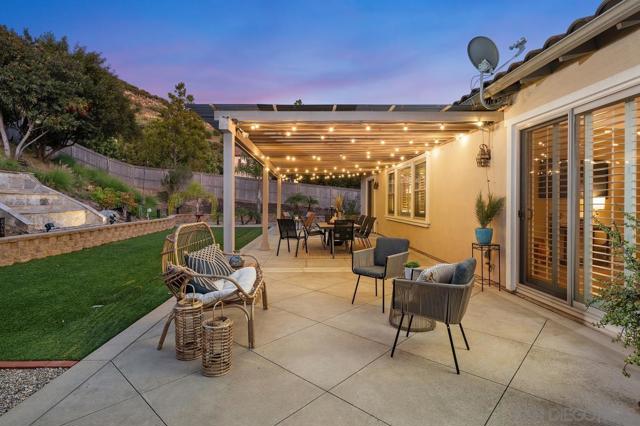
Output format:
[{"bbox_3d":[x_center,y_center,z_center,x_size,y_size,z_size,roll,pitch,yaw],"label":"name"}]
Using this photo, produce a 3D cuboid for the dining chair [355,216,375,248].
[{"bbox_3d":[1.180,0.558,8.670,0.600,0.930,0.580,0,2,-3],"label":"dining chair"}]

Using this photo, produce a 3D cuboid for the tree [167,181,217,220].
[{"bbox_3d":[-7.300,-0.613,18.290,2.450,2.100,2.400,0,2,-3],"label":"tree"}]

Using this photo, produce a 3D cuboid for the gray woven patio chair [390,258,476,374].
[{"bbox_3d":[1.000,0.824,2.811,0.610,0.830,0.580,1,2,30],"label":"gray woven patio chair"}]

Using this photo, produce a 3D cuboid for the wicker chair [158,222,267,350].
[{"bbox_3d":[-1.050,0.678,3.417,0.900,1.080,1.120,0,2,-3],"label":"wicker chair"}]

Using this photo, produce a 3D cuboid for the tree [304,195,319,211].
[{"bbox_3d":[-0.520,-0.489,19.994,0.950,1.250,0.950,0,2,-3],"label":"tree"}]

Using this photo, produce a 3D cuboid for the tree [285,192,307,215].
[{"bbox_3d":[-1.250,-0.393,16.497,1.200,1.300,1.200,0,2,0],"label":"tree"}]

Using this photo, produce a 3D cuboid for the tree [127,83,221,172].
[{"bbox_3d":[-11.900,-6.240,25.826,7.200,8.100,7.000,0,2,-3],"label":"tree"}]

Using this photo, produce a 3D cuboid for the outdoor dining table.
[{"bbox_3d":[0.440,0.648,8.673,1.000,0.750,2.000,0,2,-3],"label":"outdoor dining table"}]

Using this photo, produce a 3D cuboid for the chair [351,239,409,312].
[{"bbox_3d":[0.790,0.757,4.164,0.580,0.800,0.610,2,2,44],"label":"chair"}]

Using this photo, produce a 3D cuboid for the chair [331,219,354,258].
[{"bbox_3d":[0.500,0.557,7.315,0.550,0.880,0.660,0,2,-2],"label":"chair"}]

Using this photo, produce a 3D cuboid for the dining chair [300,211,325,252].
[{"bbox_3d":[-0.180,0.562,8.520,0.620,0.930,0.580,0,2,-3],"label":"dining chair"}]

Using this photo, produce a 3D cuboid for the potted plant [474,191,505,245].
[{"bbox_3d":[2.560,0.066,4.855,0.400,0.820,0.400,0,2,-2],"label":"potted plant"}]

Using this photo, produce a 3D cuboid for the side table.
[{"bbox_3d":[2.490,0.813,4.806,0.290,0.650,0.290,0,2,-3],"label":"side table"}]

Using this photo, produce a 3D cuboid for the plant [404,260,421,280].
[{"bbox_3d":[1.000,0.617,3.470,0.160,0.220,0.160,0,2,-3],"label":"plant"}]

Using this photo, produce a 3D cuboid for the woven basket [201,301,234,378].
[{"bbox_3d":[-0.815,0.979,2.547,0.240,0.540,0.240,0,2,0],"label":"woven basket"}]

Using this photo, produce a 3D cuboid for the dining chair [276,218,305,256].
[{"bbox_3d":[-0.650,0.551,7.495,0.560,0.880,0.660,1,2,19],"label":"dining chair"}]

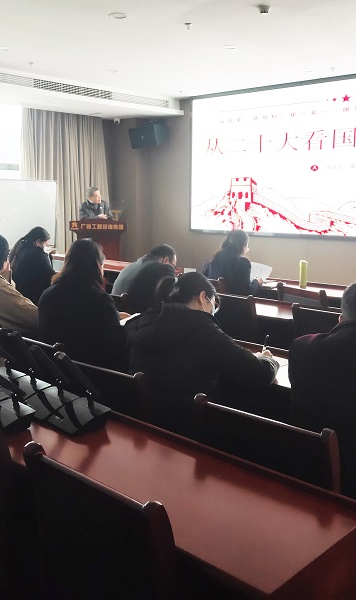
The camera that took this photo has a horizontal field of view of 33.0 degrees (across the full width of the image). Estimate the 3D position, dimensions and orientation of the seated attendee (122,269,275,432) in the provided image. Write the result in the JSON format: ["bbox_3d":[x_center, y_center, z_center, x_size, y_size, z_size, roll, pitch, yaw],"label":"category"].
[{"bbox_3d":[0.106,0.476,2.593,0.580,1.200,0.780,9,13,43],"label":"seated attendee"}]

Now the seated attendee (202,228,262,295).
[{"bbox_3d":[0.557,-0.009,5.684,0.480,1.280,0.740,9,13,42],"label":"seated attendee"}]

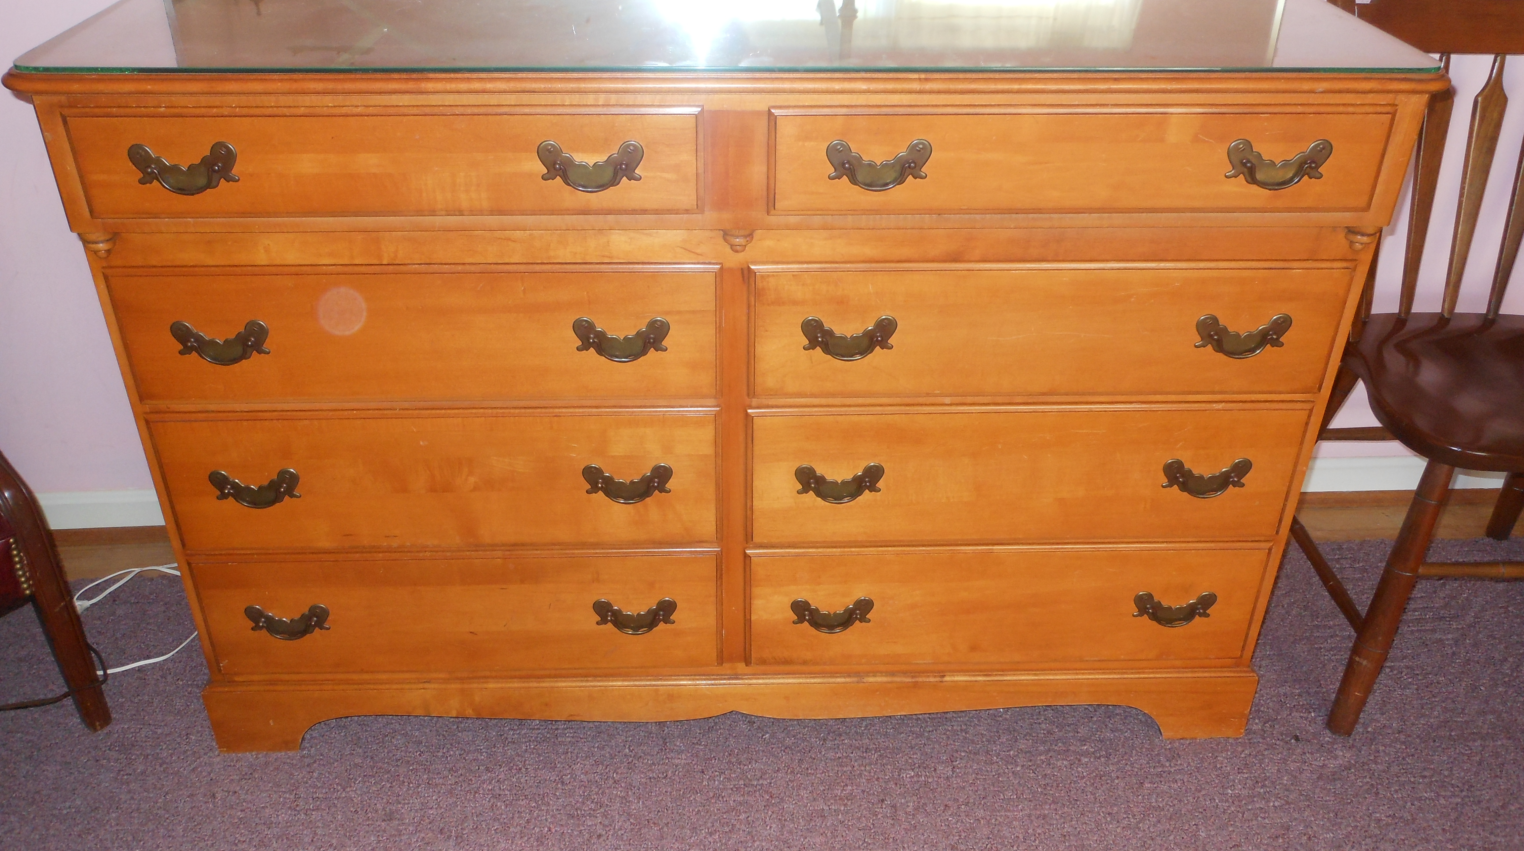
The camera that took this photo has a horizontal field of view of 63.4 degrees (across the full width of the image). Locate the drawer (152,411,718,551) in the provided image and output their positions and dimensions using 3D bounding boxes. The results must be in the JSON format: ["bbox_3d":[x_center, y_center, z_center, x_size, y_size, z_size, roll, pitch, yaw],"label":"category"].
[{"bbox_3d":[-0.355,-0.032,1.515,0.616,0.186,0.400,0,33,-1],"label":"drawer"}]

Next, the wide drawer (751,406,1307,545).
[{"bbox_3d":[0.288,-0.037,1.530,0.616,0.186,0.400,0,33,-1],"label":"wide drawer"}]

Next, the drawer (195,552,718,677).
[{"bbox_3d":[-0.357,0.131,1.620,0.616,0.184,0.400,0,33,-1],"label":"drawer"}]

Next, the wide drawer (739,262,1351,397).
[{"bbox_3d":[0.289,-0.191,1.431,0.616,0.159,0.400,0,33,-1],"label":"wide drawer"}]

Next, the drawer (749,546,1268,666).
[{"bbox_3d":[0.287,0.125,1.634,0.616,0.184,0.400,0,33,-1],"label":"drawer"}]

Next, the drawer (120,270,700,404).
[{"bbox_3d":[-0.355,-0.186,1.417,0.616,0.159,0.400,0,33,-1],"label":"drawer"}]

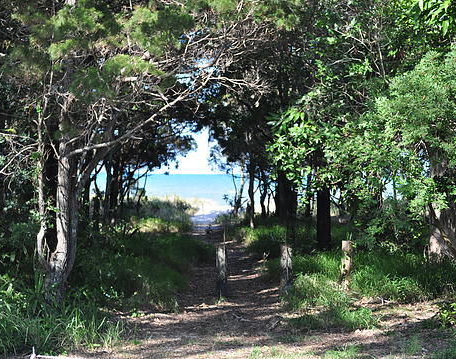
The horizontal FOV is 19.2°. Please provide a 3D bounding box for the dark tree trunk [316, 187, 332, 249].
[{"bbox_3d":[2.003,0.804,28.000,0.291,1.318,0.291,0,0,0],"label":"dark tree trunk"}]

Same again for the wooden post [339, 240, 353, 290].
[{"bbox_3d":[1.655,1.215,19.000,0.148,0.697,0.148,0,0,0],"label":"wooden post"}]

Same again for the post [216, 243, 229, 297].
[{"bbox_3d":[-0.075,1.235,18.300,0.142,0.733,0.142,0,0,0],"label":"post"}]

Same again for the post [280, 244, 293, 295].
[{"bbox_3d":[0.802,1.245,18.500,0.151,0.693,0.151,0,0,0],"label":"post"}]

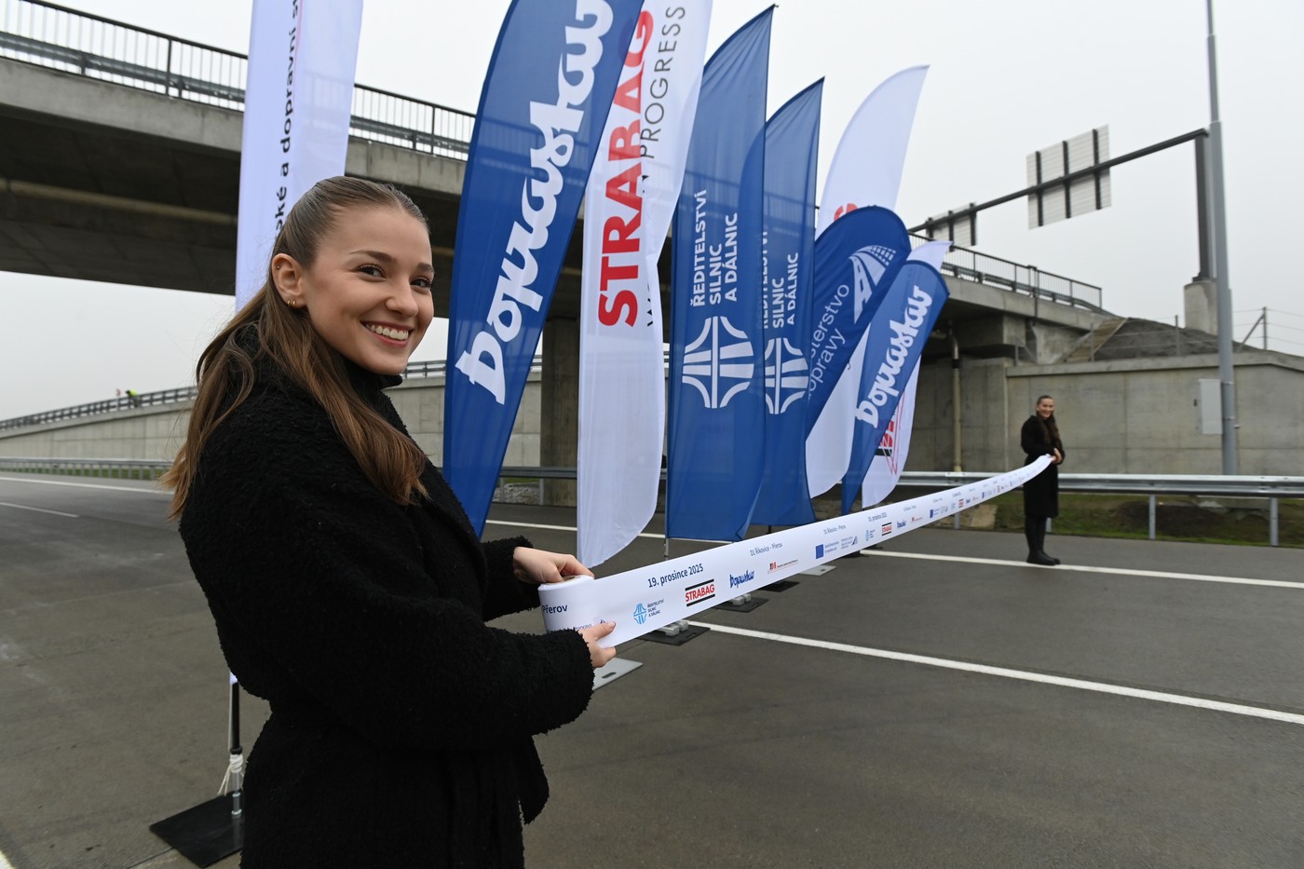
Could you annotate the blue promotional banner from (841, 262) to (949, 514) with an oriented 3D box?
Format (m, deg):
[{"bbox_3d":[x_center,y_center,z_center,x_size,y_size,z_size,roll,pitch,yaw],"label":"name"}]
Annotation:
[{"bbox_3d":[2.621,-0.450,7.452,1.139,2.838,0.150,-2,-4,35],"label":"blue promotional banner"}]

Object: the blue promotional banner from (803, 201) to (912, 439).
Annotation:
[{"bbox_3d":[1.660,-0.618,6.162,1.312,2.778,0.150,-2,-4,35],"label":"blue promotional banner"}]

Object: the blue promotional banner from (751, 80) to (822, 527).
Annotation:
[{"bbox_3d":[1.047,-1.063,5.681,0.770,3.607,0.150,-2,-4,37],"label":"blue promotional banner"}]

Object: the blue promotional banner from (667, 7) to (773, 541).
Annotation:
[{"bbox_3d":[0.479,-1.123,4.887,0.778,3.731,0.150,-1,-4,29],"label":"blue promotional banner"}]

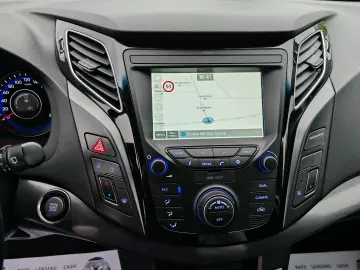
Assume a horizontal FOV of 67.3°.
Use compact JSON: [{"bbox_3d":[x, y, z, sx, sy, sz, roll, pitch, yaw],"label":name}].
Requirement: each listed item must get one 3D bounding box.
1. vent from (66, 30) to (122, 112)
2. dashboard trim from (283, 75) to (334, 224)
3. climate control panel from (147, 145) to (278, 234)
[{"bbox_3d":[-0.129,-0.099,0.390,0.122,0.140,0.035,1,-8,28],"label":"vent"},{"bbox_3d":[0.188,0.014,0.381,0.118,0.205,0.040,-1,1,-33],"label":"dashboard trim"},{"bbox_3d":[0.040,0.067,0.334,0.162,0.111,0.035,-2,-2,-4],"label":"climate control panel"}]

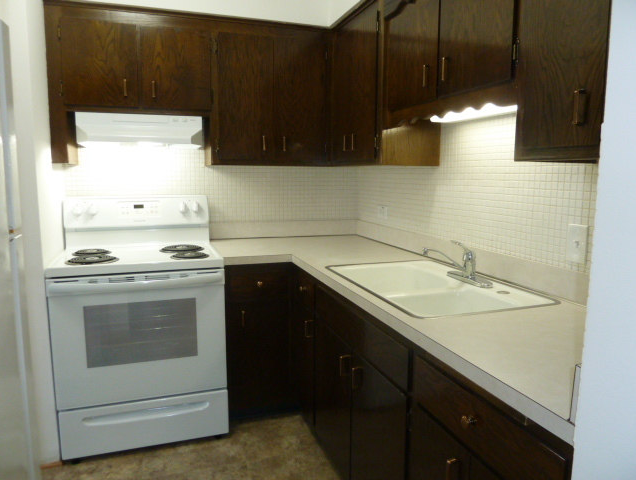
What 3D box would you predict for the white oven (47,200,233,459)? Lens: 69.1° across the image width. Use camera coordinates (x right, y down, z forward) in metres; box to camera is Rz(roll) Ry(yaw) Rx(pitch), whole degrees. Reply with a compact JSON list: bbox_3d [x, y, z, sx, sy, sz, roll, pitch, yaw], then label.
[{"bbox_3d":[-0.916,0.379,2.451,0.754,1.193,0.712,-3,9,-19],"label":"white oven"}]

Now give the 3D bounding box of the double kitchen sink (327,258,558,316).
[{"bbox_3d":[0.414,0.253,1.826,0.552,0.191,0.809,-3,9,-19],"label":"double kitchen sink"}]

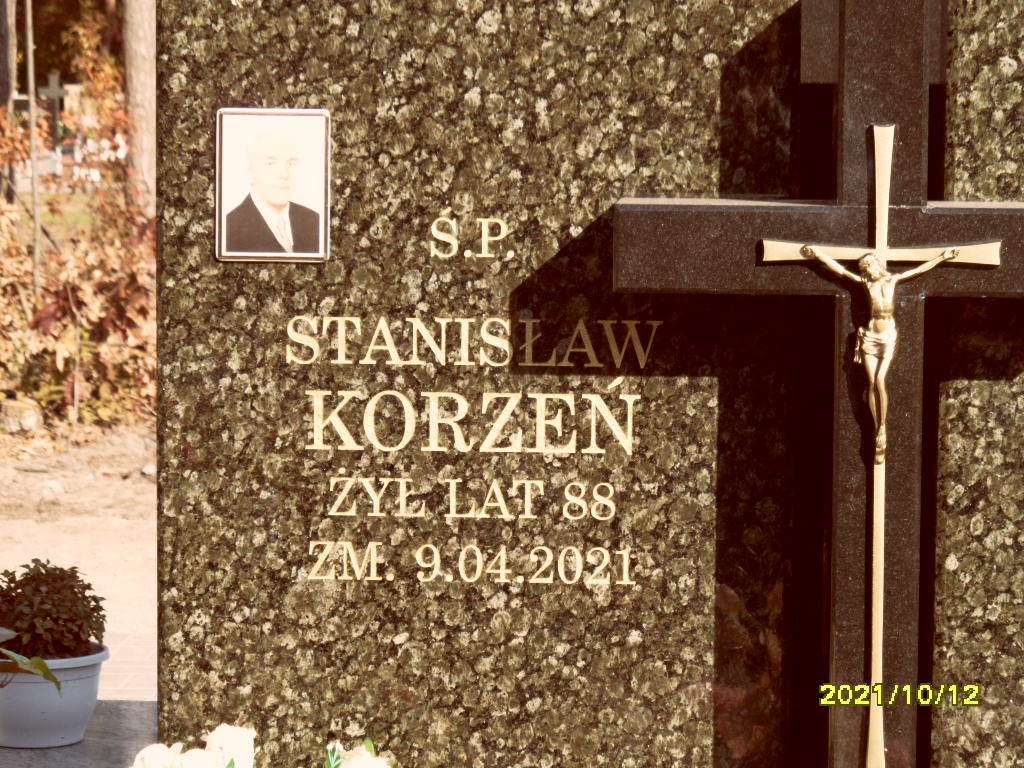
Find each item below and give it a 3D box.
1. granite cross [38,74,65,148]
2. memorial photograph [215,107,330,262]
[{"bbox_3d":[-4.650,-2.753,30.000,0.310,0.810,0.090,2,7,10],"label":"granite cross"},{"bbox_3d":[-0.244,-0.203,3.030,0.117,0.158,0.010,1,6,1],"label":"memorial photograph"}]

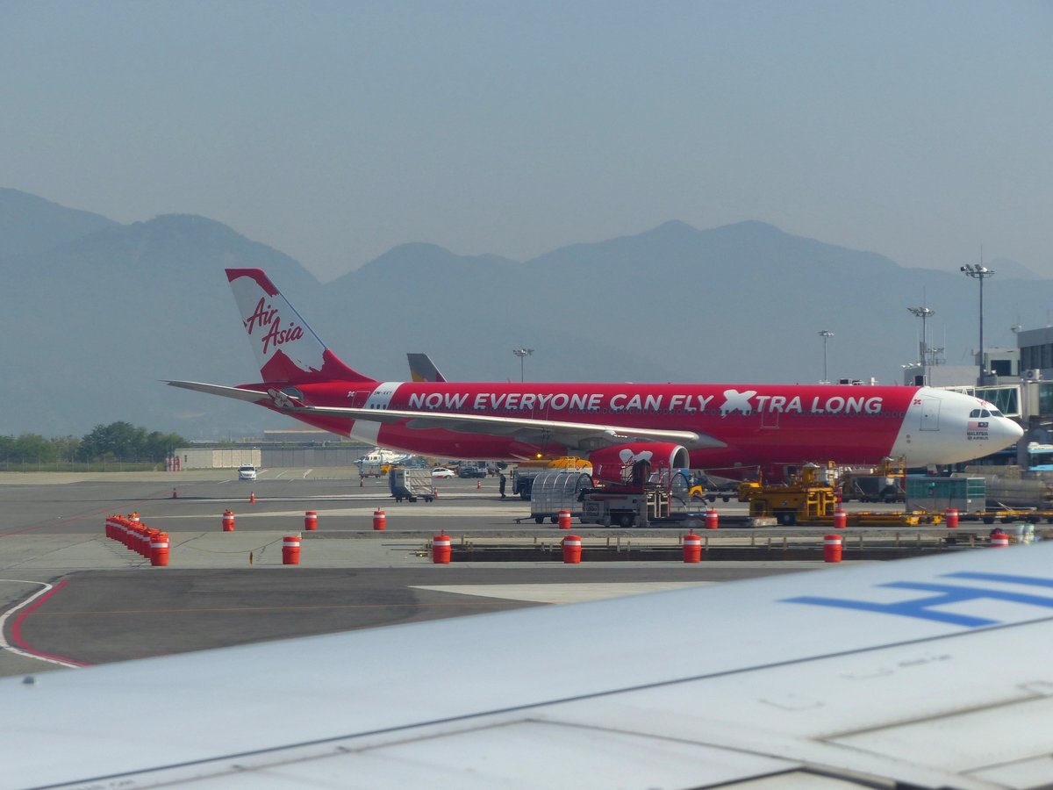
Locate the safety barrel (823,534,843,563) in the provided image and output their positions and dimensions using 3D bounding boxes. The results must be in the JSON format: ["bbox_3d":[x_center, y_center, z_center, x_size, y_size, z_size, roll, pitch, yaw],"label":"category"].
[{"bbox_3d":[9.310,4.660,157.000,0.540,0.835,0.540,0,-1,0],"label":"safety barrel"}]

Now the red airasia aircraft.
[{"bbox_3d":[5.830,-1.050,369.600,63.700,16.900,60.300,0,-1,27],"label":"red airasia aircraft"}]

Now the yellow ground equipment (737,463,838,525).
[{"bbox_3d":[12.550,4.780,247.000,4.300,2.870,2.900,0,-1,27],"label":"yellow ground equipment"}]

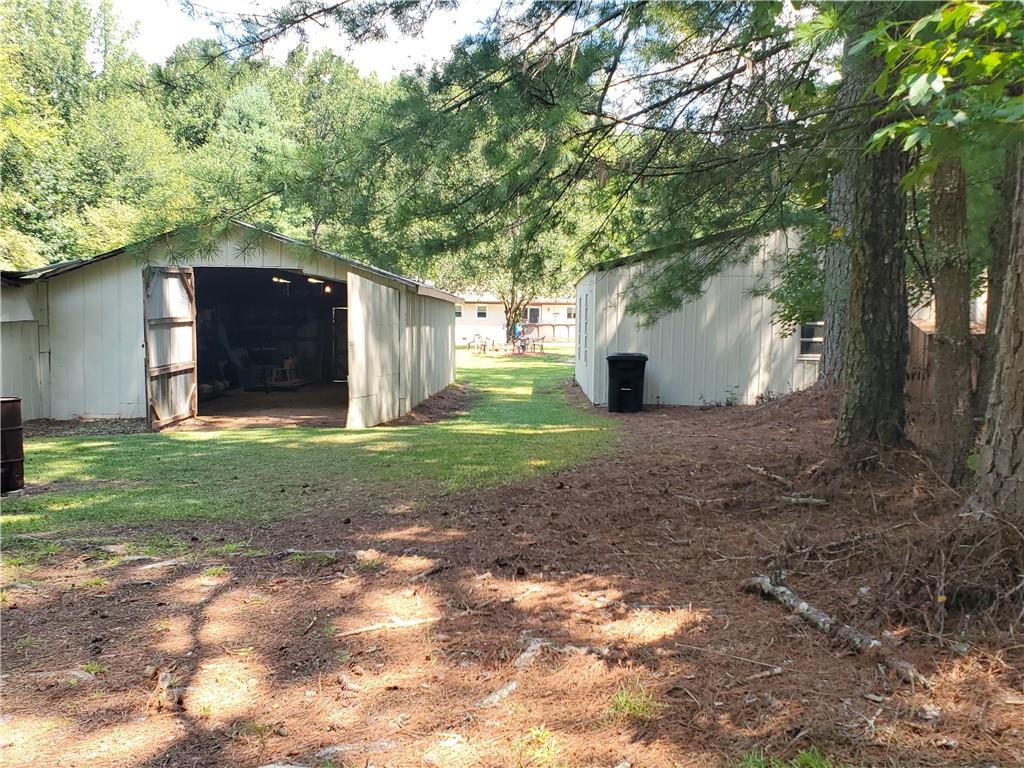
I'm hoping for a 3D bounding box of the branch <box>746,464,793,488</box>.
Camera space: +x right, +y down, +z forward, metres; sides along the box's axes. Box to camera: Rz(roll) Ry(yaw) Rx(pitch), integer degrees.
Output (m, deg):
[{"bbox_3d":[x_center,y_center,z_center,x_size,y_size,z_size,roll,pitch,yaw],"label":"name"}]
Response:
[{"bbox_3d":[2.560,0.886,7.667,0.110,0.090,0.780,-1,4,-15],"label":"branch"}]

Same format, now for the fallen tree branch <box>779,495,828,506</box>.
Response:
[{"bbox_3d":[2.500,0.985,6.542,0.410,0.060,0.090,2,5,22],"label":"fallen tree branch"}]

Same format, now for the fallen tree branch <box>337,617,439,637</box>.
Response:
[{"bbox_3d":[-0.635,1.247,3.974,0.570,0.040,0.060,-2,5,-26],"label":"fallen tree branch"}]

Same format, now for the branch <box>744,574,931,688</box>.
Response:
[{"bbox_3d":[1.540,1.176,3.788,0.240,0.130,1.360,-1,4,-15],"label":"branch"}]

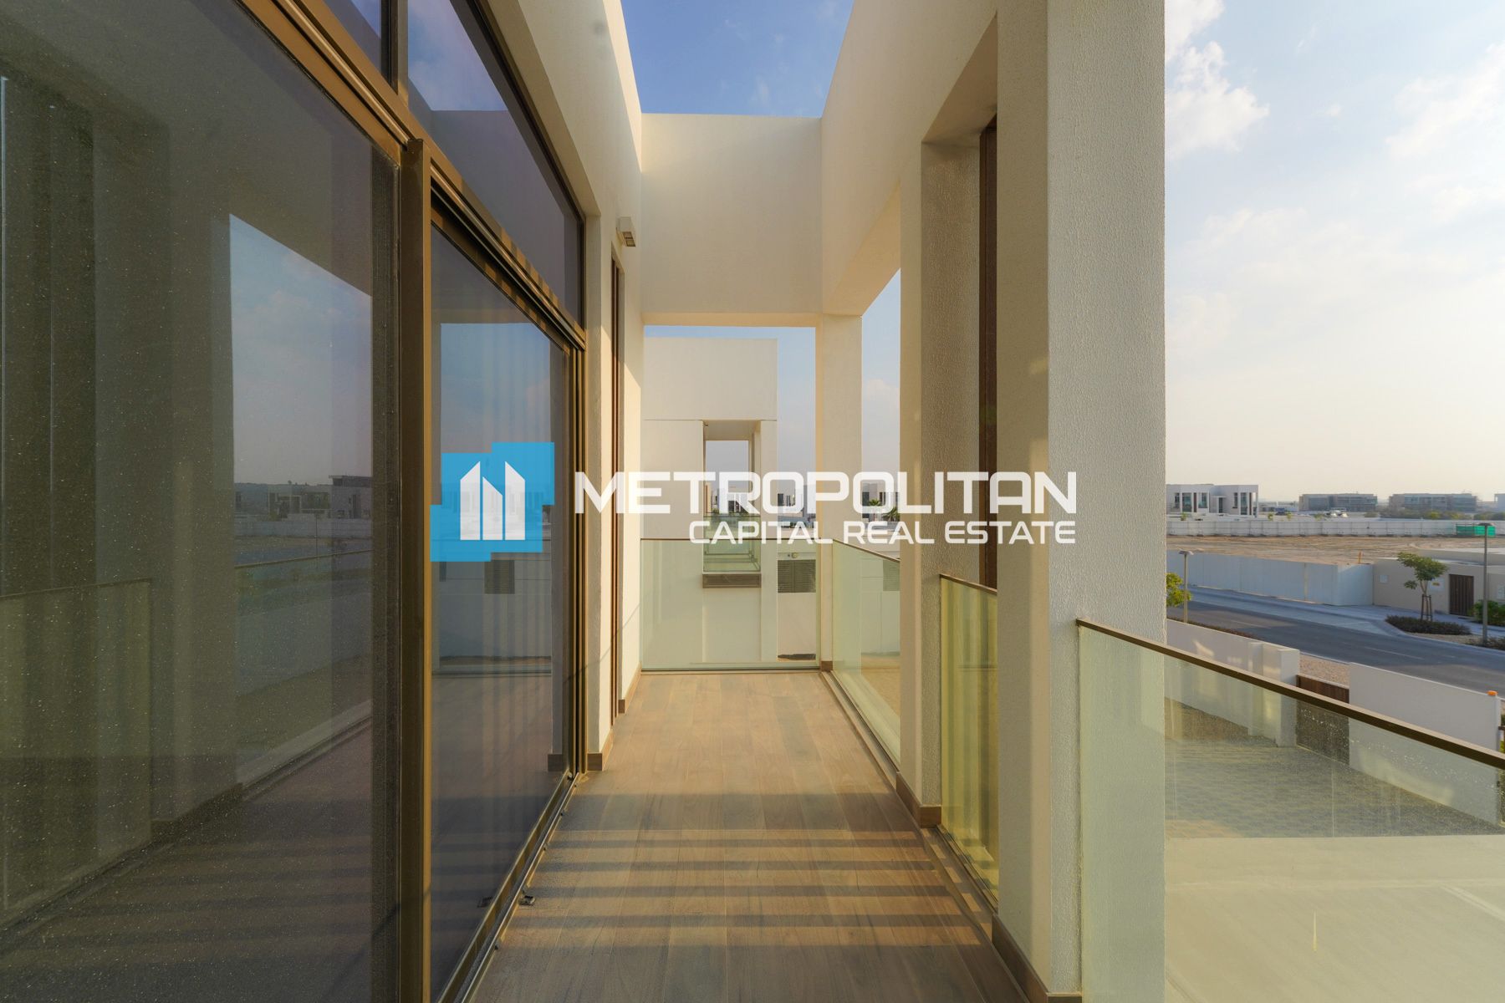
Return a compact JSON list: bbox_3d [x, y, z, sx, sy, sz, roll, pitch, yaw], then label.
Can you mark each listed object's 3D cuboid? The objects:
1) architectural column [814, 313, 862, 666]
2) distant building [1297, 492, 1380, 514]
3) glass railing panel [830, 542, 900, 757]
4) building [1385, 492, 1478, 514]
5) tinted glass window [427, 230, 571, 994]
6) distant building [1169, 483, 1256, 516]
[{"bbox_3d":[0.812,-0.076,5.550,0.350,3.250,0.380,0,0,-3],"label":"architectural column"},{"bbox_3d":[297.000,0.700,297.000,26.000,10.200,15.000,0,0,-3],"label":"distant building"},{"bbox_3d":[0.788,0.950,4.248,0.030,1.190,2.220,0,0,-3],"label":"glass railing panel"},{"bbox_3d":[339.000,0.600,293.000,29.000,10.400,16.000,0,0,-3],"label":"building"},{"bbox_3d":[-0.975,0.330,2.365,0.050,2.270,1.590,0,0,-3],"label":"tinted glass window"},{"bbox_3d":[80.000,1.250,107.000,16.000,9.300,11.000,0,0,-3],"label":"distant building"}]

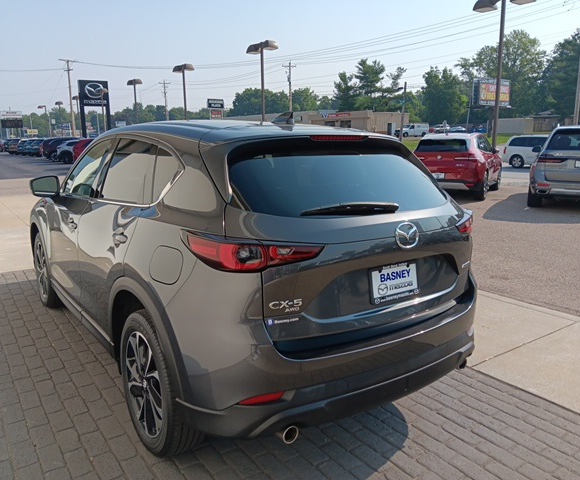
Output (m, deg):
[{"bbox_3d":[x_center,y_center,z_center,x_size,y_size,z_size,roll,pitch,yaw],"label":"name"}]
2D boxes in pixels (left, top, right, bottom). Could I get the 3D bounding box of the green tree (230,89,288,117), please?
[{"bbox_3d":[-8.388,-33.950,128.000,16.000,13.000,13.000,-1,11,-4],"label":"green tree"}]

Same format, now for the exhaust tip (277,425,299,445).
[{"bbox_3d":[-0.025,0.775,1.953,0.078,0.078,0.095,-8,14,-35],"label":"exhaust tip"}]

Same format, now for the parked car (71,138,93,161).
[{"bbox_3d":[-11.752,-5.820,31.761,4.550,1.670,1.840,-11,15,-43],"label":"parked car"}]

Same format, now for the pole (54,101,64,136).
[{"bbox_3d":[-29.947,-14.776,63.000,1.900,6.500,0.650,10,15,39],"label":"pole"}]

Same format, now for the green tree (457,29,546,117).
[{"bbox_3d":[41.798,-31.127,95.000,16.500,20.500,15.500,5,13,23],"label":"green tree"}]

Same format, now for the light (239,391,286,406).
[{"bbox_3d":[-0.109,0.624,1.889,0.200,0.050,0.060,-3,12,-14],"label":"light"}]

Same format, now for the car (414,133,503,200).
[{"bbox_3d":[4.693,-2.131,13.377,1.920,1.660,4.755,6,13,29],"label":"car"}]

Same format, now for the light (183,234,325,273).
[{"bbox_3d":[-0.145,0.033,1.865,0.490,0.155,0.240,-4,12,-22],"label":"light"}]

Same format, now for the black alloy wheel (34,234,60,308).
[{"bbox_3d":[-2.228,0.261,4.536,0.230,0.730,0.730,-9,14,-35],"label":"black alloy wheel"}]

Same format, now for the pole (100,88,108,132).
[{"bbox_3d":[-19.628,-12.519,51.000,0.900,7.000,0.900,-8,14,-36],"label":"pole"}]

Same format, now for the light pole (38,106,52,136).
[{"bbox_3d":[-38.527,-17.638,75.699,1.300,6.900,0.500,-6,13,-24],"label":"light pole"}]

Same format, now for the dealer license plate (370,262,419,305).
[{"bbox_3d":[0.466,0.185,2.128,0.312,0.162,0.020,-8,6,-35],"label":"dealer license plate"}]

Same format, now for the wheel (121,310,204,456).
[{"bbox_3d":[-0.630,0.687,2.404,0.230,0.730,0.730,-9,14,-35],"label":"wheel"}]

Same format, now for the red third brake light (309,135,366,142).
[{"bbox_3d":[0.245,-0.494,2.333,0.375,0.033,0.050,-8,13,-36],"label":"red third brake light"}]

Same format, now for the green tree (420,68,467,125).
[{"bbox_3d":[33.529,-31.127,105.000,9.800,12.800,9.800,4,12,18],"label":"green tree"}]

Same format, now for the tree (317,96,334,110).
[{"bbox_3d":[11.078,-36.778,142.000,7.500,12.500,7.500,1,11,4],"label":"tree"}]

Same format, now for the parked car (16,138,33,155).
[{"bbox_3d":[-24.303,-9.177,47.764,1.860,1.700,4.600,8,14,36],"label":"parked car"}]

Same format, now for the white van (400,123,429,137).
[{"bbox_3d":[19.669,-17.622,77.500,5.700,2.100,2.020,-4,12,-19],"label":"white van"}]

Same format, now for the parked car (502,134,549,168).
[{"bbox_3d":[13.928,-4.622,25.250,1.980,1.750,5.100,-10,15,-40],"label":"parked car"}]

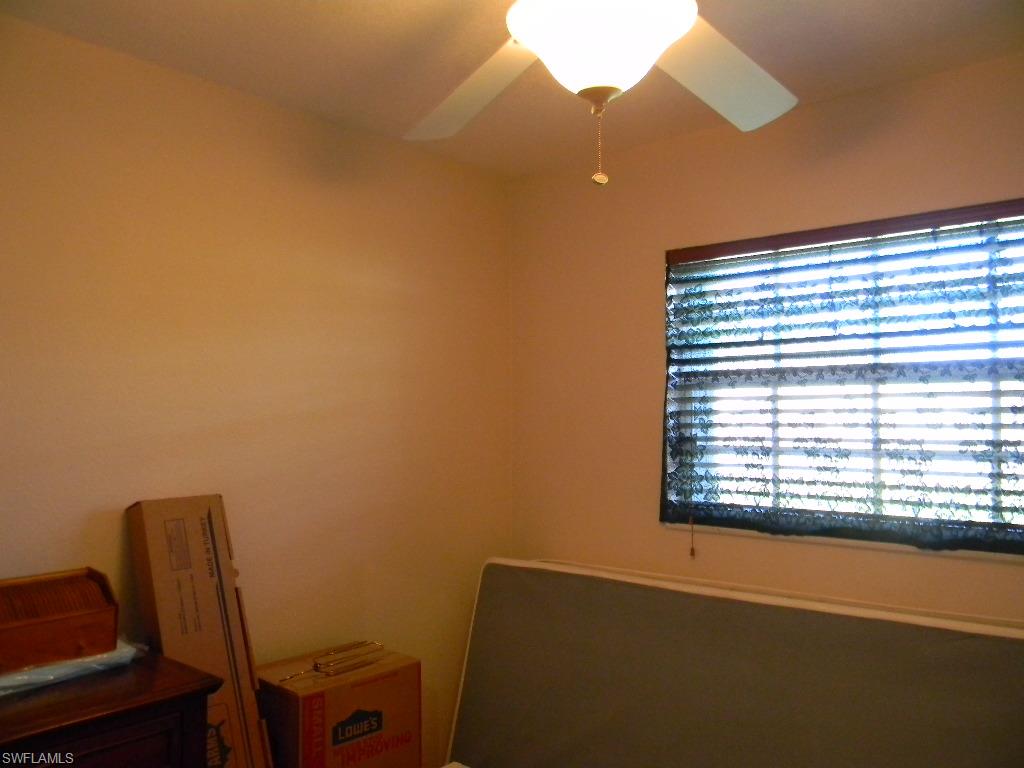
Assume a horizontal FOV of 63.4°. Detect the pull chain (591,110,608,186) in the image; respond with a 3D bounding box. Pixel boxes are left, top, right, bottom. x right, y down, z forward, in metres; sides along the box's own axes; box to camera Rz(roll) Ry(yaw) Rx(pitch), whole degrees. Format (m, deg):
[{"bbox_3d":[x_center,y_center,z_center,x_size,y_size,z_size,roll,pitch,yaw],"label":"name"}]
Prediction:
[{"bbox_3d":[0.144,-0.386,1.360,0.026,0.121,0.025,-1,-2,6],"label":"pull chain"}]

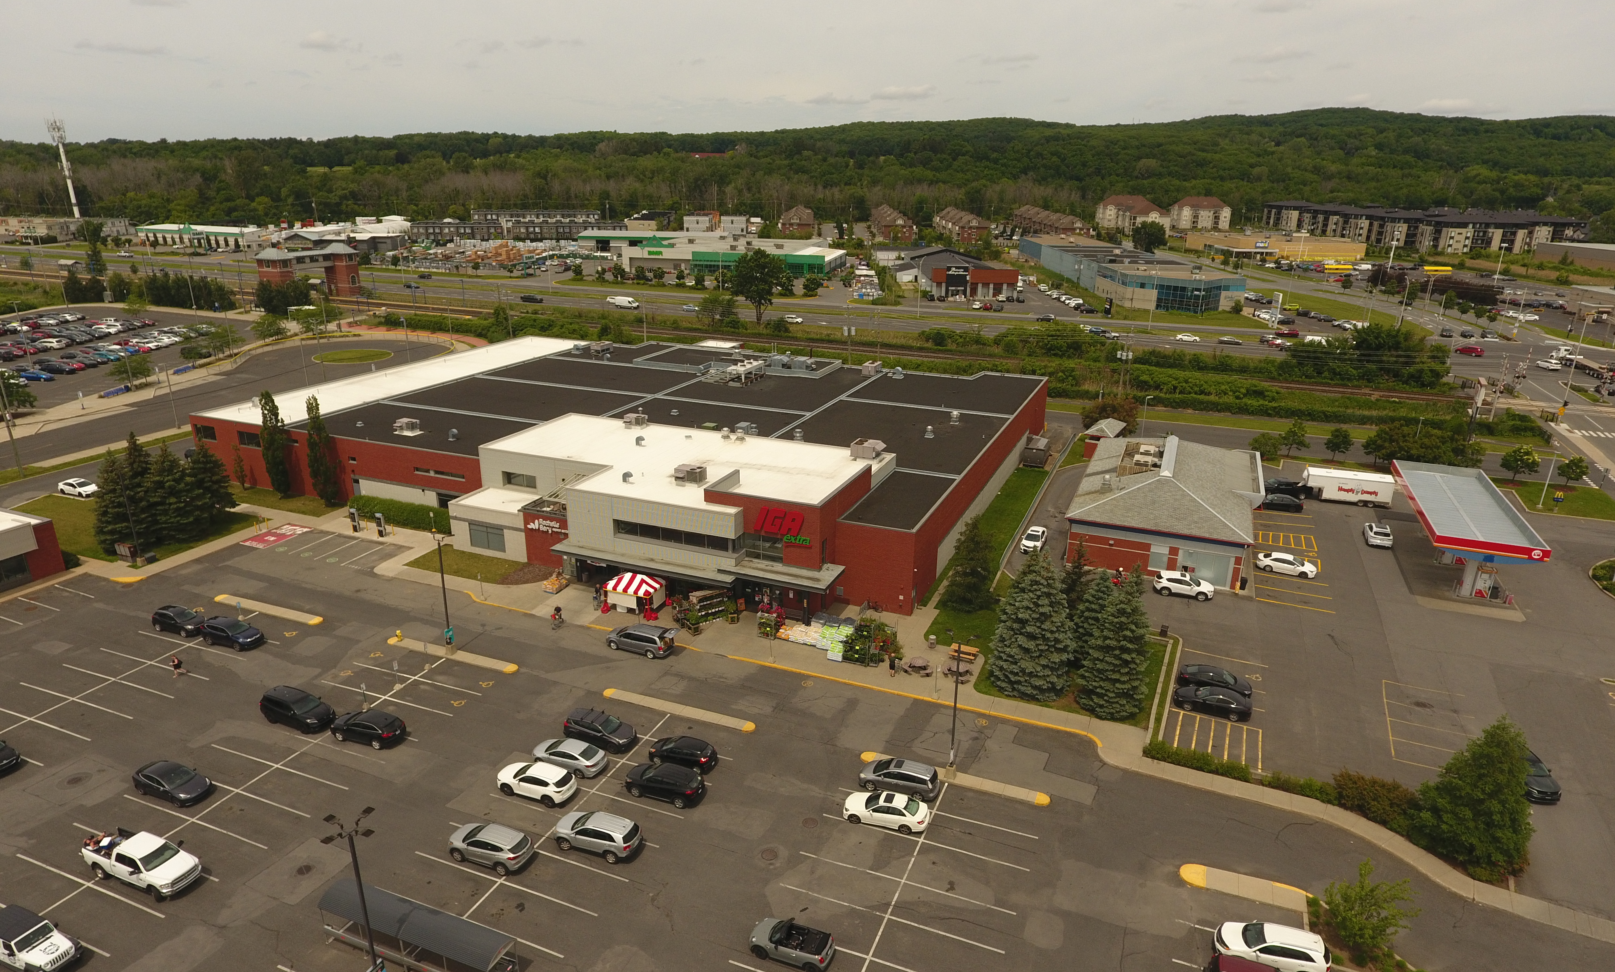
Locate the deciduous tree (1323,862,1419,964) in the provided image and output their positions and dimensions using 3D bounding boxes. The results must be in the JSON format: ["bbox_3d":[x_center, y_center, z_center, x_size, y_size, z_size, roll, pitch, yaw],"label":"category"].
[{"bbox_3d":[25.048,18.765,41.484,4.000,4.500,4.000,0,20,0],"label":"deciduous tree"}]

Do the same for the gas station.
[{"bbox_3d":[56.305,3.896,81.116,7.102,5.730,21.414,7,20,22],"label":"gas station"}]

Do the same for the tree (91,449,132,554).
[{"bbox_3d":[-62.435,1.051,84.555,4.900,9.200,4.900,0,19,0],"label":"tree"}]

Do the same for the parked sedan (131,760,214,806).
[{"bbox_3d":[-35.300,16.420,51.850,4.690,1.440,1.860,8,20,21],"label":"parked sedan"}]

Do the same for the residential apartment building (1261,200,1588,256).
[{"bbox_3d":[322.114,-140.621,502.616,62.000,16.000,190.000,0,19,0],"label":"residential apartment building"}]

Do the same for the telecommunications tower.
[{"bbox_3d":[-355.536,-147.777,449.274,7.500,55.000,7.500,-13,23,-35],"label":"telecommunications tower"}]

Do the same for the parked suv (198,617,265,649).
[{"bbox_3d":[-41.663,10.622,67.580,4.520,1.660,1.820,7,20,18],"label":"parked suv"}]

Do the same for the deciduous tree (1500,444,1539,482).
[{"bbox_3d":[77.565,-2.386,101.765,3.400,4.300,3.400,7,20,22],"label":"deciduous tree"}]

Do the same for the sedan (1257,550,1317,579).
[{"bbox_3d":[42.380,7.000,82.500,4.780,1.450,1.830,11,21,28],"label":"sedan"}]

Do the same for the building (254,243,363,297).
[{"bbox_3d":[-128.267,-55.587,243.324,7.000,14.000,27.000,8,20,22],"label":"building"}]

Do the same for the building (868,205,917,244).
[{"bbox_3d":[42.420,-131.158,469.172,15.000,14.500,35.000,-2,19,-7],"label":"building"}]

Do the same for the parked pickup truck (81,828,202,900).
[{"bbox_3d":[-32.390,18.229,45.573,5.700,1.930,2.030,8,21,20],"label":"parked pickup truck"}]

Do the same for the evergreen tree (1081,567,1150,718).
[{"bbox_3d":[20.268,9.754,60.358,4.700,9.800,4.700,7,20,19],"label":"evergreen tree"}]

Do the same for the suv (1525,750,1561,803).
[{"bbox_3d":[40.207,15.757,52.391,1.830,1.620,4.500,2,19,7],"label":"suv"}]

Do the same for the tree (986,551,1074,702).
[{"bbox_3d":[15.267,8.912,62.718,5.900,9.800,5.900,6,19,14],"label":"tree"}]

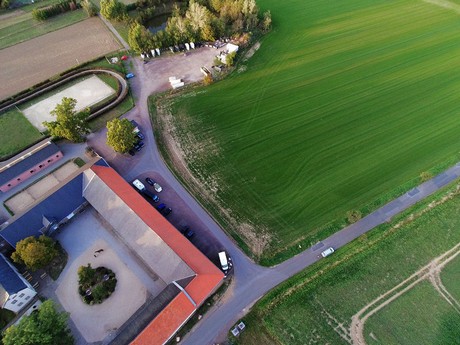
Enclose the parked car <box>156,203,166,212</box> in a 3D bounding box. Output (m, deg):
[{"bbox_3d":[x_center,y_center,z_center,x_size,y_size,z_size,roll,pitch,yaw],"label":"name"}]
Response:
[{"bbox_3d":[-25.616,12.842,108.834,4.000,1.500,1.750,-27,59,-19],"label":"parked car"}]

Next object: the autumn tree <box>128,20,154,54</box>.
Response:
[{"bbox_3d":[-50.212,-73.620,160.864,12.000,17.300,12.000,2,54,0],"label":"autumn tree"}]

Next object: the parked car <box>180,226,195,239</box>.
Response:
[{"bbox_3d":[-14.382,21.472,102.867,4.300,1.500,1.800,-35,62,-24],"label":"parked car"}]

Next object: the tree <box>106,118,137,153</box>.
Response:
[{"bbox_3d":[-44.152,-14.971,119.647,11.500,15.800,11.500,2,54,0],"label":"tree"}]

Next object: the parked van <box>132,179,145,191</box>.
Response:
[{"bbox_3d":[-35.088,5.435,113.342,5.000,2.500,2.150,38,62,23],"label":"parked van"}]

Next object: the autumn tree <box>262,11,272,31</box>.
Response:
[{"bbox_3d":[22.667,-90.910,177.321,6.000,13.500,6.000,2,54,0],"label":"autumn tree"}]

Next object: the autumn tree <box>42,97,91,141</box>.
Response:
[{"bbox_3d":[-66.187,-20.544,120.576,15.800,20.000,15.800,2,54,0],"label":"autumn tree"}]

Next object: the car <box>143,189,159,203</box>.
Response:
[{"bbox_3d":[-29.796,8.942,111.304,5.800,1.900,1.950,33,60,21],"label":"car"}]

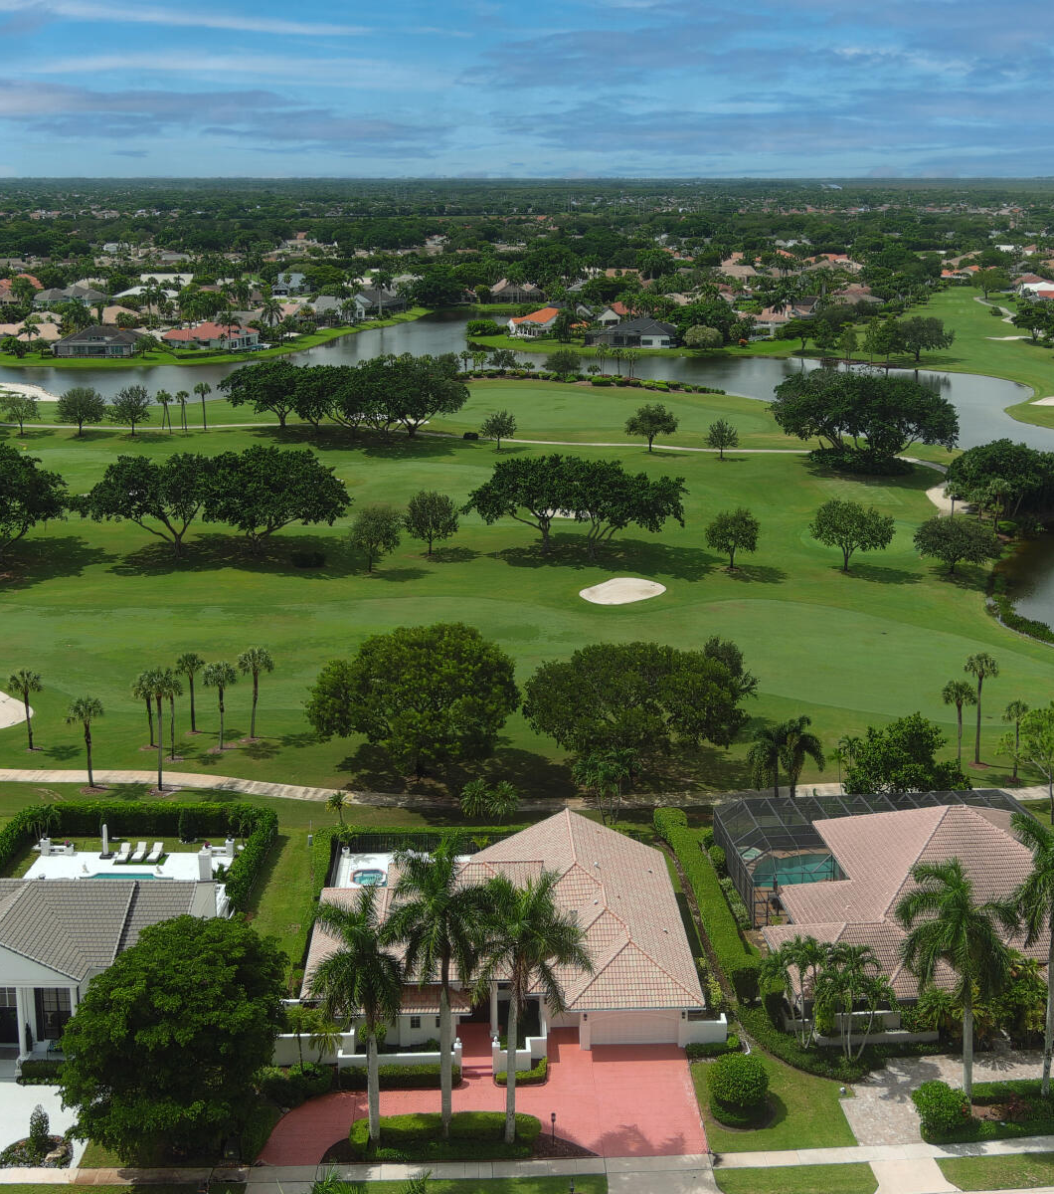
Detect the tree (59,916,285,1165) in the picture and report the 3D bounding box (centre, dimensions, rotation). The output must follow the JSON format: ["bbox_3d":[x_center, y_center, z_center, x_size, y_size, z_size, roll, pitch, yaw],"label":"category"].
[{"bbox_3d":[-18.186,22.698,74.872,11.520,12.330,11.520,0,16,0],"label":"tree"}]

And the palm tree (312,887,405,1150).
[{"bbox_3d":[-8.487,21.645,73.616,4.950,15.050,4.950,0,16,0],"label":"palm tree"}]

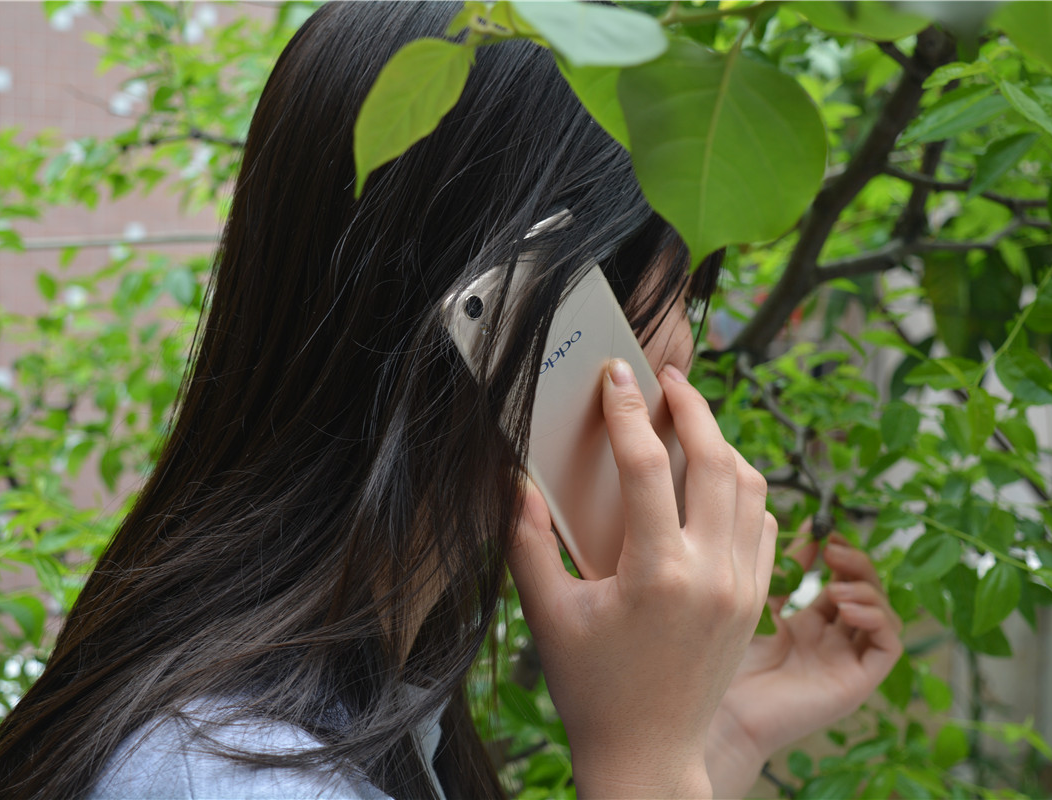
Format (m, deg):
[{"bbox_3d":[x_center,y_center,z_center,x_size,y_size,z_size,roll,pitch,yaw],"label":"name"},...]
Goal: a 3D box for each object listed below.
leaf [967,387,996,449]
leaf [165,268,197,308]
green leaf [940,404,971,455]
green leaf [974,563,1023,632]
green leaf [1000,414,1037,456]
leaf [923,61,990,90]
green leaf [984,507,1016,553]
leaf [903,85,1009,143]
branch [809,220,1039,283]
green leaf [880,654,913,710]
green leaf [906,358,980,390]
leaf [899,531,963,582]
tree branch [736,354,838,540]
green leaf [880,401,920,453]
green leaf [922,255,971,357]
[{"bbox_3d":[0.252,0.010,1.160,0.016,0.034,0.013,2,0,-11],"label":"leaf"},{"bbox_3d":[-0.234,-0.076,1.420,0.020,0.029,0.010,-14,0,-2],"label":"leaf"},{"bbox_3d":[0.242,0.017,1.180,0.015,0.030,0.014,-24,0,15],"label":"green leaf"},{"bbox_3d":[0.249,0.105,1.110,0.022,0.040,0.015,25,0,12],"label":"green leaf"},{"bbox_3d":[0.275,0.019,1.170,0.017,0.027,0.015,-40,0,-14],"label":"green leaf"},{"bbox_3d":[0.193,-0.145,0.940,0.031,0.010,0.012,-21,-33,0],"label":"leaf"},{"bbox_3d":[0.219,0.060,0.970,0.014,0.023,0.010,-6,0,0],"label":"green leaf"},{"bbox_3d":[0.196,-0.131,0.960,0.054,0.021,0.014,-28,-32,0],"label":"leaf"},{"bbox_3d":[0.249,-0.093,1.300,0.142,0.026,0.040,-13,0,0],"label":"branch"},{"bbox_3d":[0.206,0.157,1.170,0.018,0.032,0.014,2,0,-17],"label":"green leaf"},{"bbox_3d":[0.193,-0.012,0.970,0.036,0.016,0.014,-11,-35,0],"label":"green leaf"},{"bbox_3d":[0.187,0.072,0.970,0.033,0.021,0.010,-43,-15,0],"label":"leaf"},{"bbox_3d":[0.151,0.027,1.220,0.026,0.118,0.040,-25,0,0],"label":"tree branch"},{"bbox_3d":[0.212,0.015,1.190,0.021,0.030,0.015,11,0,13],"label":"green leaf"},{"bbox_3d":[0.280,-0.063,1.400,0.029,0.068,0.014,-4,0,0],"label":"green leaf"}]

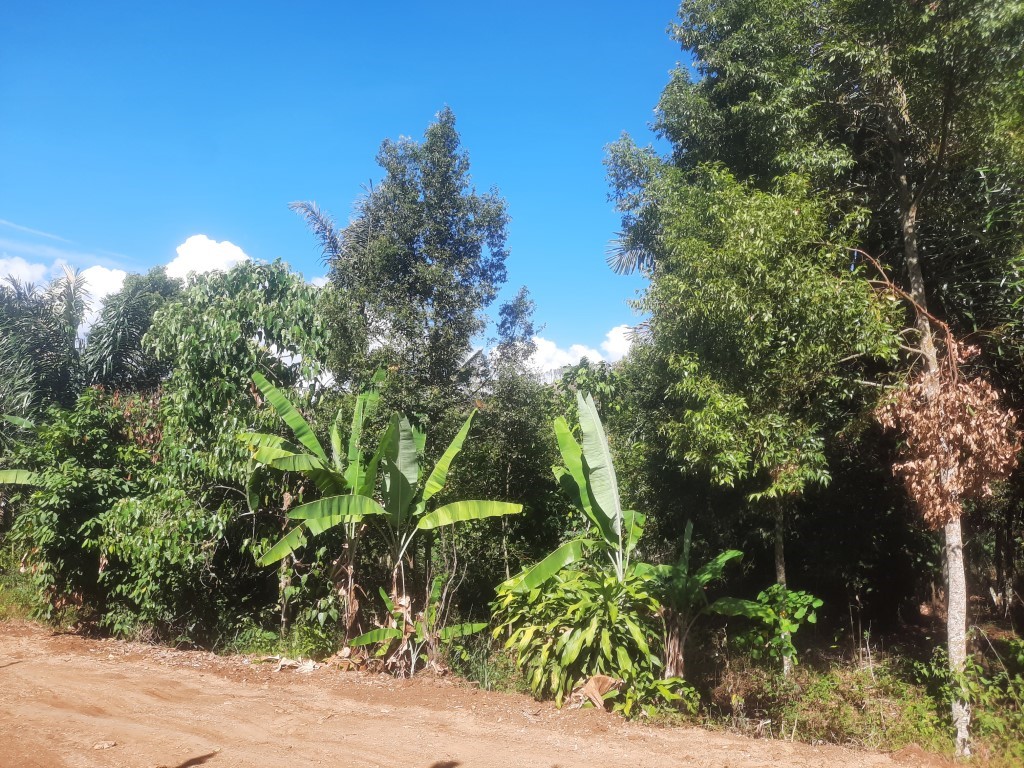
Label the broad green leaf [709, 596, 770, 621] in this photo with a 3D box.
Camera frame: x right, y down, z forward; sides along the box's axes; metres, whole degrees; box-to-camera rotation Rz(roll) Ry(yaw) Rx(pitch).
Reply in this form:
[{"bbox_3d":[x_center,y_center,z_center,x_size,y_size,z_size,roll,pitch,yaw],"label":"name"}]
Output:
[{"bbox_3d":[2.345,2.304,7.589,0.616,0.237,0.300,0,-12,0],"label":"broad green leaf"}]

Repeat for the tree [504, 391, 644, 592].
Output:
[{"bbox_3d":[0.622,1.451,7.359,1.391,2.827,1.300,0,-12,0],"label":"tree"}]

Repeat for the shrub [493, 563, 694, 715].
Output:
[{"bbox_3d":[0.762,2.365,6.913,1.887,1.354,1.750,0,-12,0],"label":"shrub"}]

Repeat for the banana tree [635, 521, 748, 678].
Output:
[{"bbox_3d":[1.894,2.256,7.803,1.202,1.606,1.150,0,-12,0],"label":"banana tree"}]

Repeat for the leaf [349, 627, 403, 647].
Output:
[{"bbox_3d":[-1.531,2.832,8.296,0.606,0.214,0.260,0,-12,0],"label":"leaf"}]

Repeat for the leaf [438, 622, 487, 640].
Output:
[{"bbox_3d":[-0.562,2.812,8.403,0.545,0.195,0.260,0,-12,0],"label":"leaf"}]

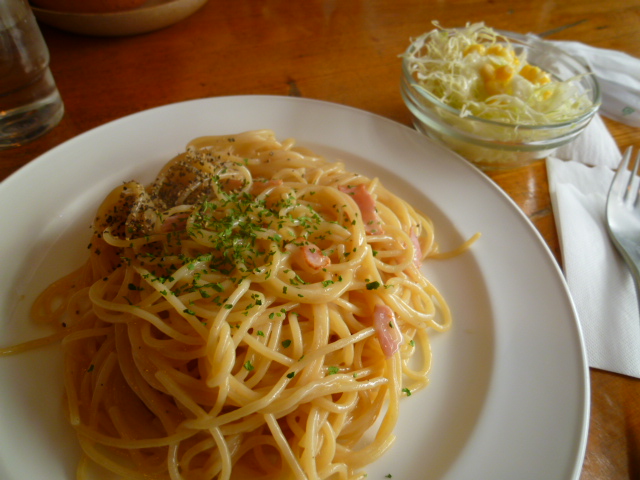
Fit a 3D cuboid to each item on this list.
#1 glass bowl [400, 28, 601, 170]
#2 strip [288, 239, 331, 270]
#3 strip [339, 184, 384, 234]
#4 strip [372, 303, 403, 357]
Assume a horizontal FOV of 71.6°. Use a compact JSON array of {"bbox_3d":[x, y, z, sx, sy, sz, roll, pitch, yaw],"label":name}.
[{"bbox_3d":[0.111,-0.090,0.295,0.120,0.050,0.120,2,49,-2],"label":"glass bowl"},{"bbox_3d":[-0.004,0.006,0.174,0.017,0.004,0.009,38,53,14],"label":"strip"},{"bbox_3d":[0.021,-0.014,0.208,0.011,0.004,0.027,-5,48,-15],"label":"strip"},{"bbox_3d":[0.026,0.035,0.172,0.009,0.004,0.020,2,71,-34],"label":"strip"}]

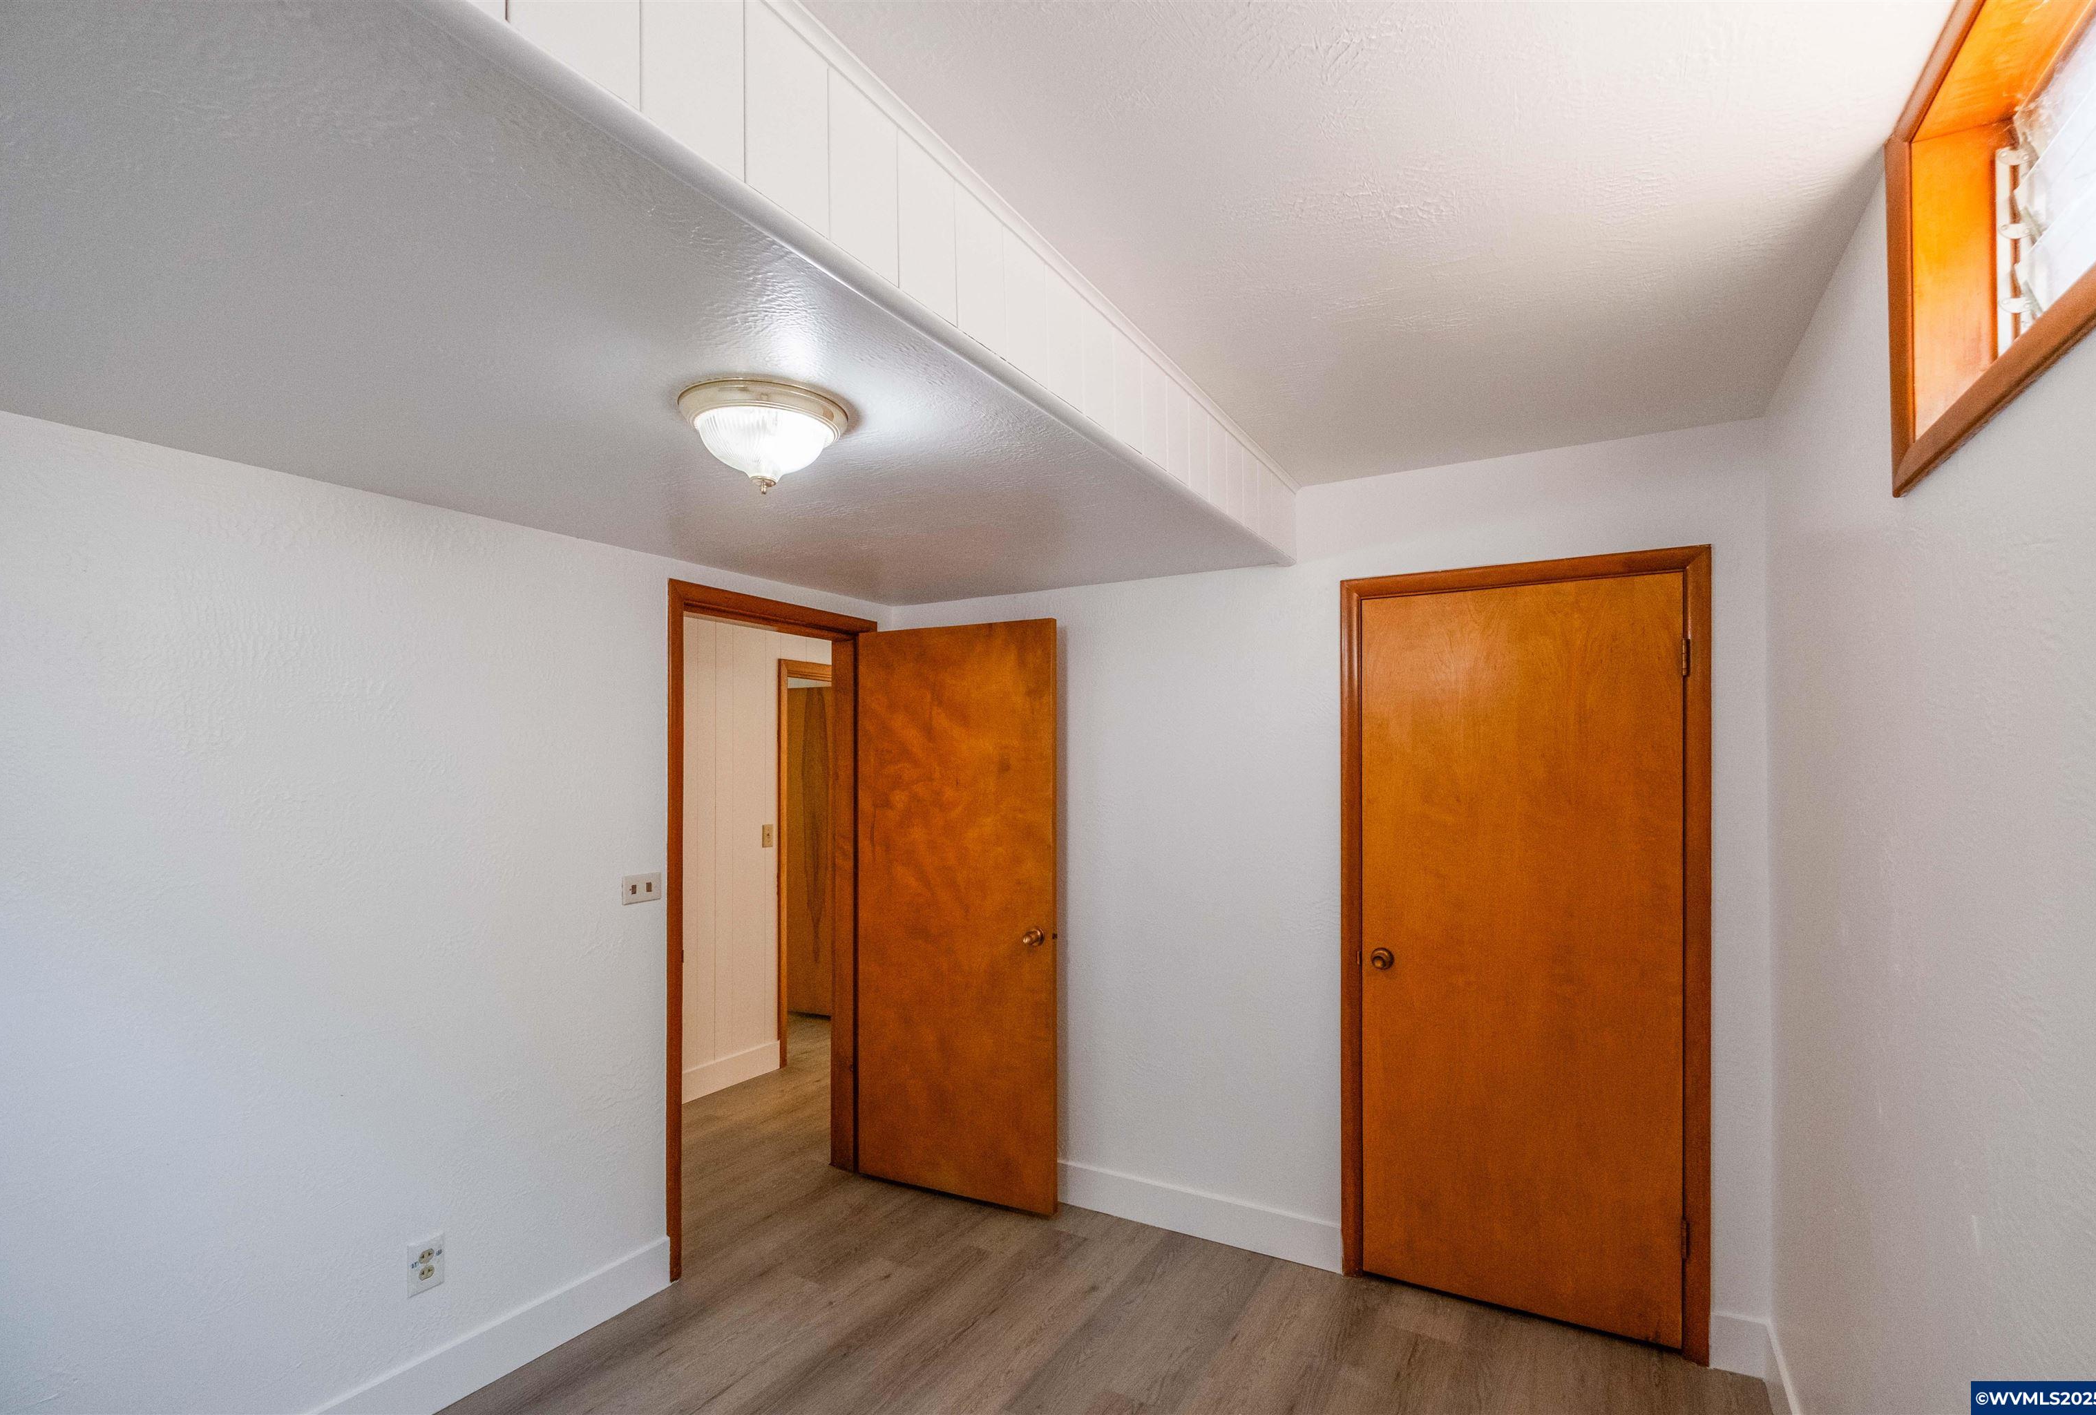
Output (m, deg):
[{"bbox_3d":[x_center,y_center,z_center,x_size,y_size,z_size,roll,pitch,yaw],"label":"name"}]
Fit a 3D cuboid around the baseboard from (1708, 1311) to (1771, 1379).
[{"bbox_3d":[1.754,1.620,2.243,0.108,0.143,0.016,-1,-2,27],"label":"baseboard"}]

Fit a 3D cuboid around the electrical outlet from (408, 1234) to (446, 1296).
[{"bbox_3d":[-1.486,1.333,2.113,0.010,0.122,0.077,-1,-3,33],"label":"electrical outlet"}]

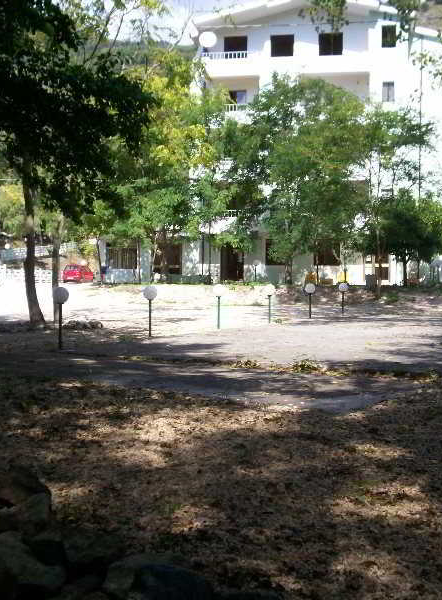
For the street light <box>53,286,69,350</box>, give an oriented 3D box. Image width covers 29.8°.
[{"bbox_3d":[-3.252,0.346,16.885,0.335,1.240,0.335,0,2,0],"label":"street light"}]

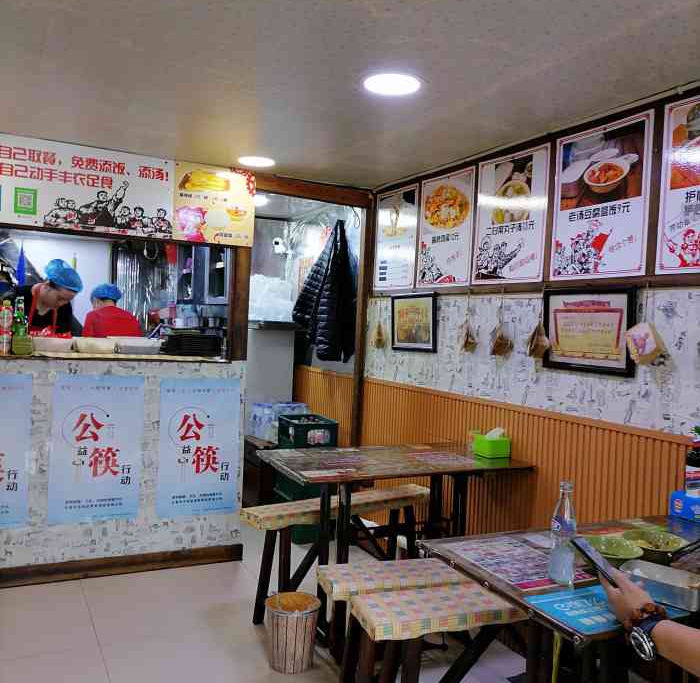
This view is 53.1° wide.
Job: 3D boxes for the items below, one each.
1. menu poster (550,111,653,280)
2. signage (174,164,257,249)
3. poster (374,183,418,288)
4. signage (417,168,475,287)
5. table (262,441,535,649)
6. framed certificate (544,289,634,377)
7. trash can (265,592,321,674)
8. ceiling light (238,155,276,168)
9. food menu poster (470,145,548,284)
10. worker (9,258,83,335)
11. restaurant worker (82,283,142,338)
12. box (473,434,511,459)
[{"bbox_3d":[0.905,-0.510,2.559,0.010,0.553,0.452,2,1,-26],"label":"menu poster"},{"bbox_3d":[-0.704,-0.709,3.676,0.432,0.400,0.010,2,1,-26],"label":"signage"},{"bbox_3d":[0.245,-0.555,3.812,0.020,0.540,0.440,2,1,-26],"label":"poster"},{"bbox_3d":[0.455,-0.535,3.384,0.020,0.545,0.455,2,1,-26],"label":"signage"},{"bbox_3d":[0.155,0.856,2.836,1.009,0.779,0.555,2,1,-26],"label":"table"},{"bbox_3d":[0.863,-0.038,2.560,0.030,0.297,0.447,2,2,-26],"label":"framed certificate"},{"bbox_3d":[-0.217,1.114,2.680,0.211,0.234,0.211,3,1,0],"label":"trash can"},{"bbox_3d":[-0.465,-0.896,3.517,0.187,0.020,0.187,3,1,0],"label":"ceiling light"},{"bbox_3d":[0.669,-0.515,2.949,0.020,0.545,0.465,2,1,-26],"label":"food menu poster"},{"bbox_3d":[-1.625,0.353,3.729,0.470,1.580,0.430,2,1,-38],"label":"worker"},{"bbox_3d":[-1.723,0.359,4.909,0.500,1.530,0.380,2,1,-25],"label":"restaurant worker"},{"bbox_3d":[0.605,0.443,2.978,0.115,0.085,0.115,2,1,-26],"label":"box"}]

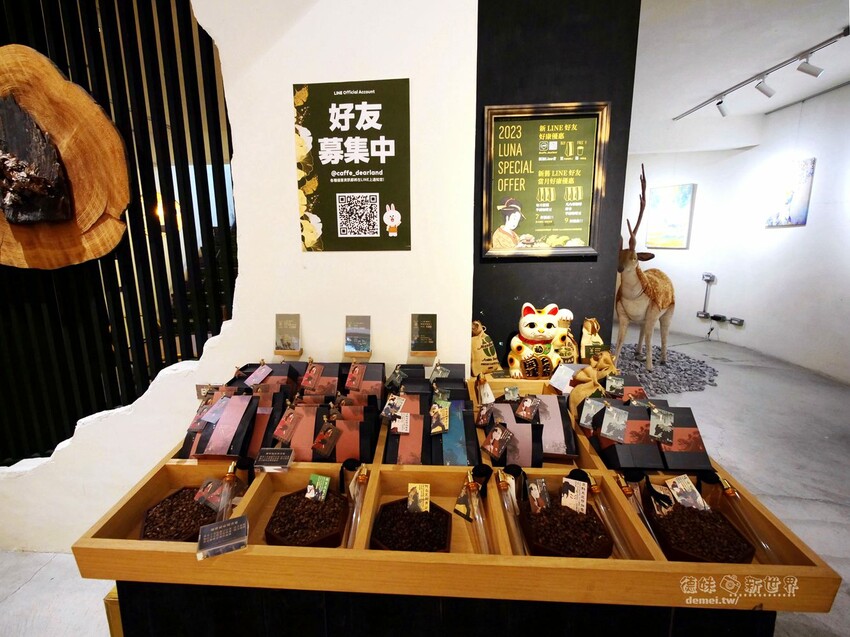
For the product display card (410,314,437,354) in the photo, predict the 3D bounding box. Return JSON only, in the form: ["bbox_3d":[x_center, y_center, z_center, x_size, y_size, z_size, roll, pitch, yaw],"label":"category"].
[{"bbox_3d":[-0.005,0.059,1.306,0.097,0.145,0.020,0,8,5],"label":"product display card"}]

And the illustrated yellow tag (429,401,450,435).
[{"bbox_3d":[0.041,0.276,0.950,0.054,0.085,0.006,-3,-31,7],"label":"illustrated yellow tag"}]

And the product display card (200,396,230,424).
[{"bbox_3d":[-0.628,0.281,1.055,0.054,0.006,0.088,13,40,18],"label":"product display card"}]

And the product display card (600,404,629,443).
[{"bbox_3d":[0.500,0.280,0.905,0.055,0.085,0.006,9,-25,26],"label":"product display card"}]

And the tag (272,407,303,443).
[{"bbox_3d":[-0.379,0.296,0.950,0.054,0.085,0.006,23,-22,0],"label":"tag"}]

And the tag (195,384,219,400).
[{"bbox_3d":[-0.649,0.222,1.030,0.080,0.054,0.006,2,-21,-7],"label":"tag"}]

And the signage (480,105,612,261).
[{"bbox_3d":[0.413,-0.473,1.202,0.405,0.507,0.030,0,10,5],"label":"signage"}]

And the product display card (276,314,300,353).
[{"bbox_3d":[-0.538,0.055,1.352,0.097,0.143,0.010,0,3,5],"label":"product display card"}]

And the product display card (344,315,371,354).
[{"bbox_3d":[-0.258,0.061,1.328,0.097,0.143,0.010,0,3,5],"label":"product display card"}]

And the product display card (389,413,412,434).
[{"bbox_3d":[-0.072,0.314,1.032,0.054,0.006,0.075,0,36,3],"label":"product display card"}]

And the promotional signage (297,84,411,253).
[{"bbox_3d":[-0.262,-0.549,1.261,0.420,0.594,0.006,0,8,5],"label":"promotional signage"}]

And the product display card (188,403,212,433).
[{"bbox_3d":[-0.685,0.308,1.065,0.054,0.006,0.088,-2,44,14],"label":"product display card"}]

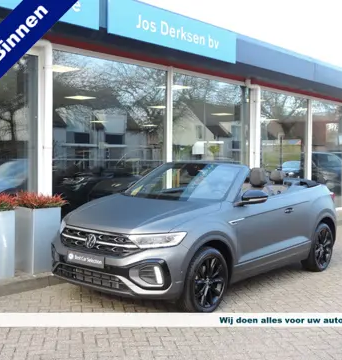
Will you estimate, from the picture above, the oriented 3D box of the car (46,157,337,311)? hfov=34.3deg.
[{"bbox_3d":[0.538,0.537,6.980,1.840,1.490,4.270,1,2,39],"label":"car"}]

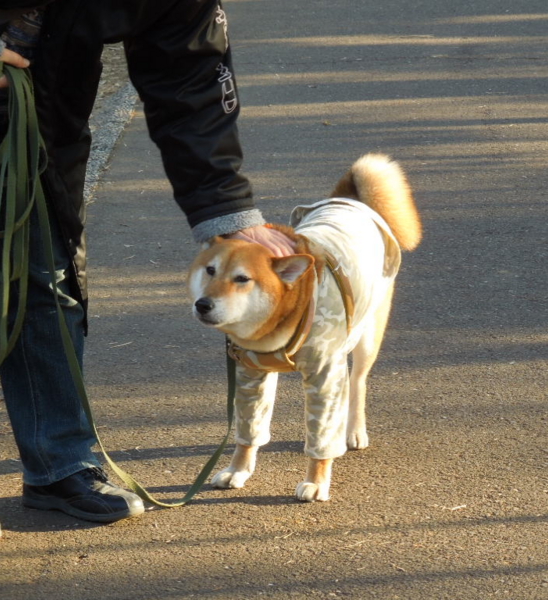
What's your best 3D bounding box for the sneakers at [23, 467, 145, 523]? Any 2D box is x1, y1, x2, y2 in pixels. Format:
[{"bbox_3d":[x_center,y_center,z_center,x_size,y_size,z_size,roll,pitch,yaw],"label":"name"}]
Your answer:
[{"bbox_3d":[-0.362,0.352,6.647,0.272,0.110,0.100,5,11,31],"label":"sneakers"}]

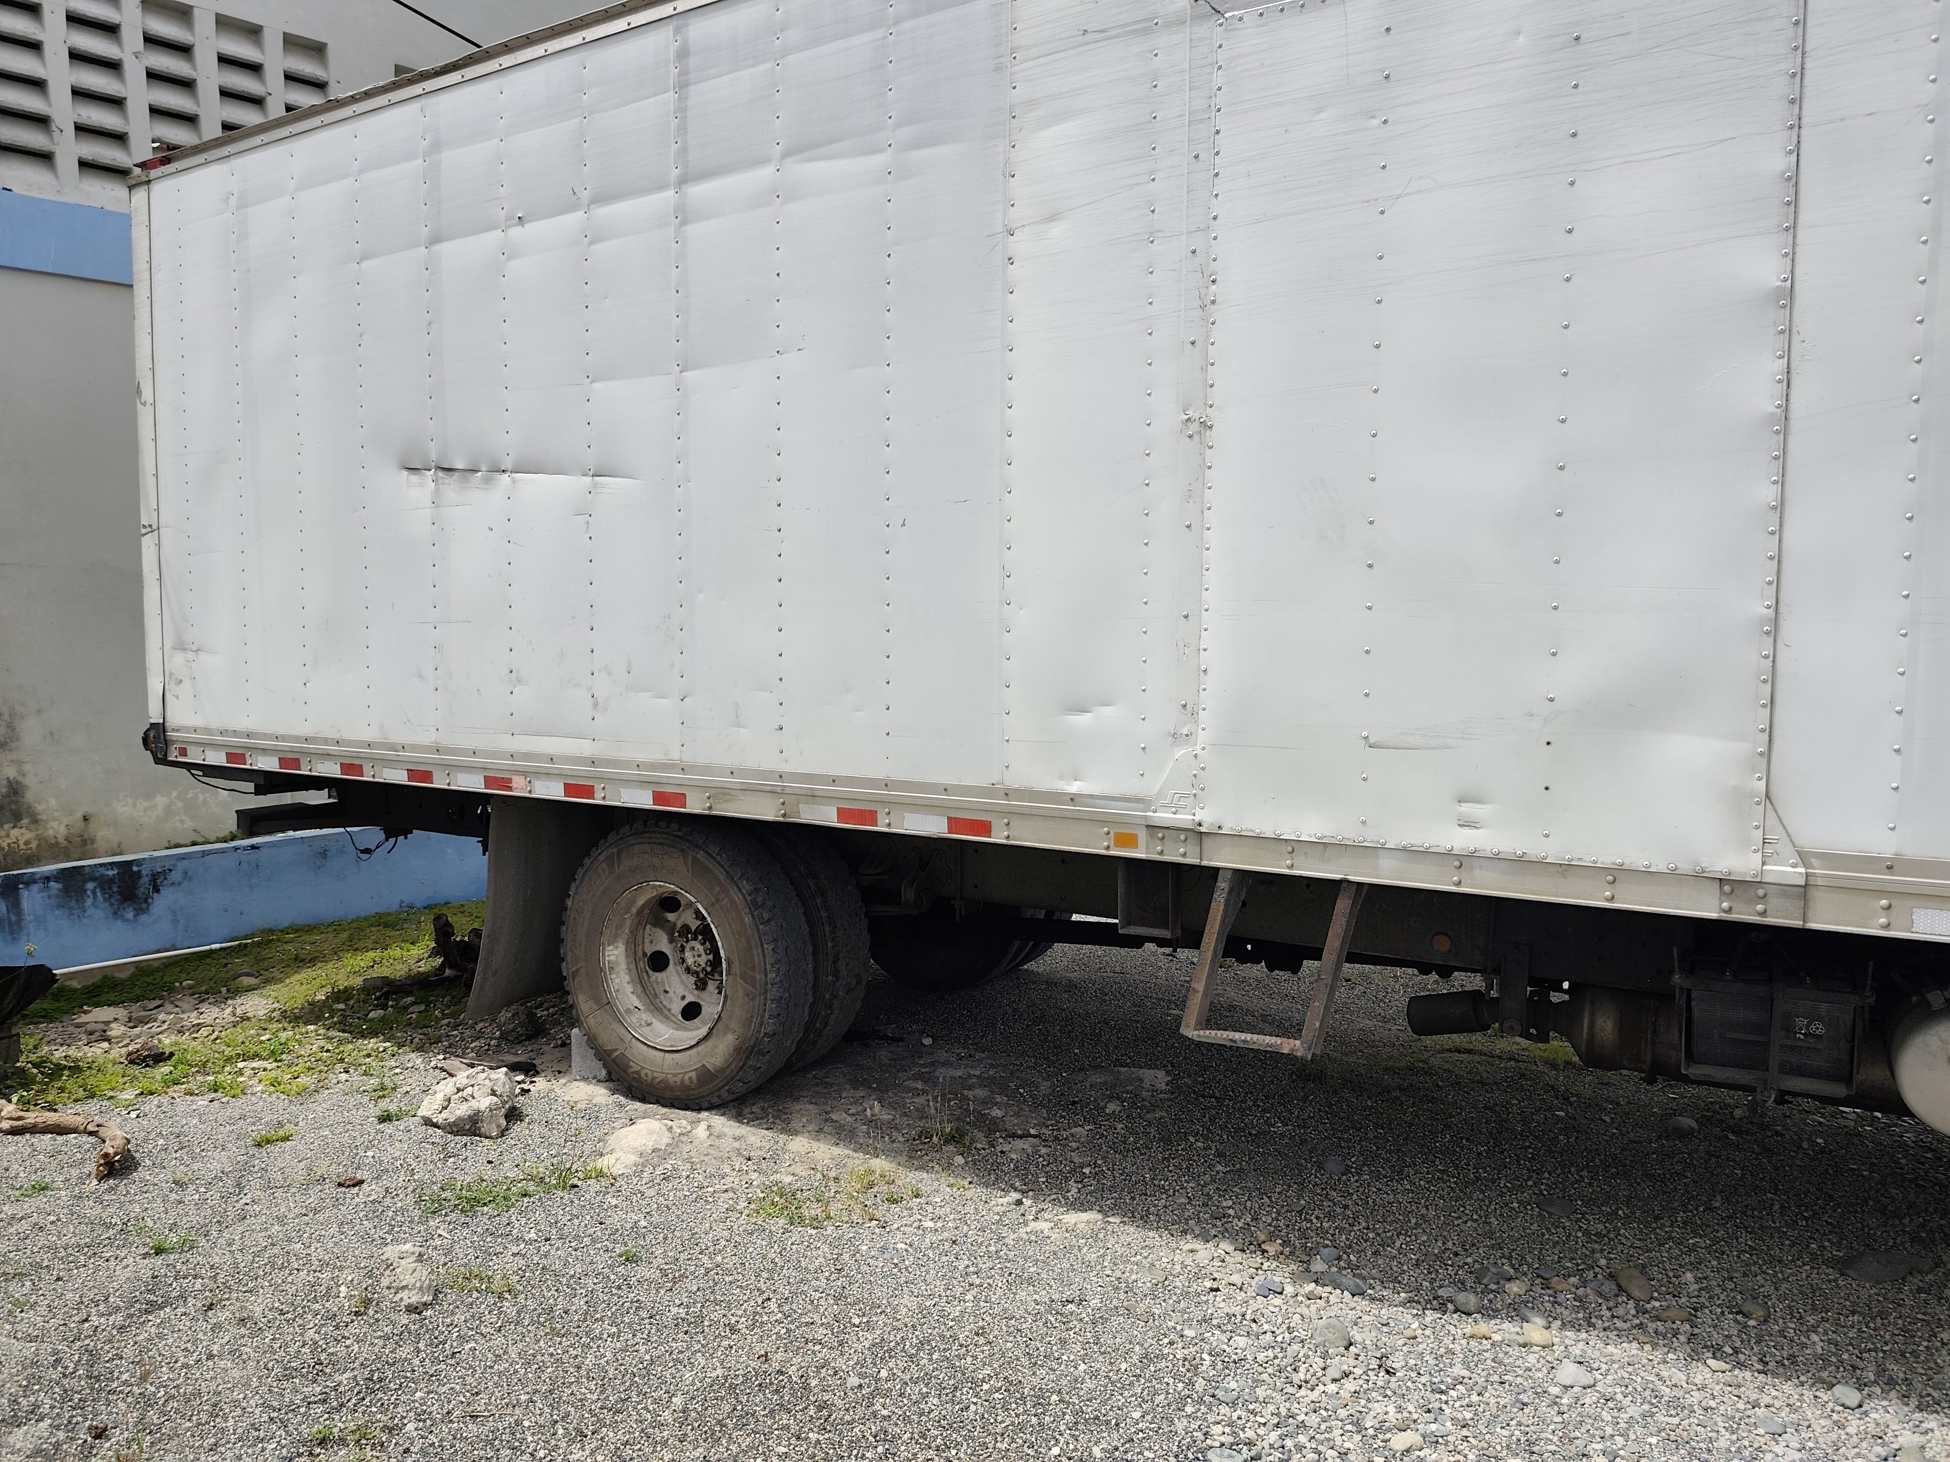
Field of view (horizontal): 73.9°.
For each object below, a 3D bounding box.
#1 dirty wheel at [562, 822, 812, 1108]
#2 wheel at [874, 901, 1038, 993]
[{"bbox_3d":[-1.037,0.820,4.605,0.985,0.970,0.275,3,4,30],"label":"dirty wheel"},{"bbox_3d":[-0.152,0.739,6.125,0.985,0.970,0.275,3,4,30],"label":"wheel"}]

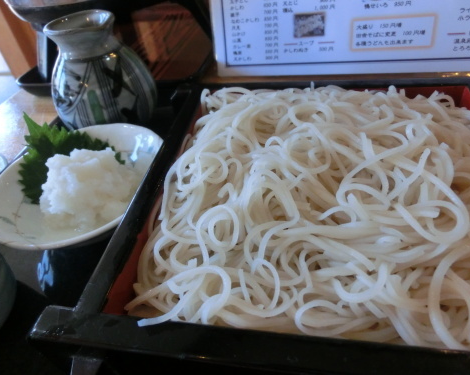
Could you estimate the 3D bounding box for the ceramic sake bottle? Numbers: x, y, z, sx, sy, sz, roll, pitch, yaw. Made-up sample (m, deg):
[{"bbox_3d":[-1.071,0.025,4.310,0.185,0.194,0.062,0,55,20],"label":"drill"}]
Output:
[{"bbox_3d":[-0.116,-0.090,0.300,0.086,0.099,0.086,21,48,29],"label":"ceramic sake bottle"}]

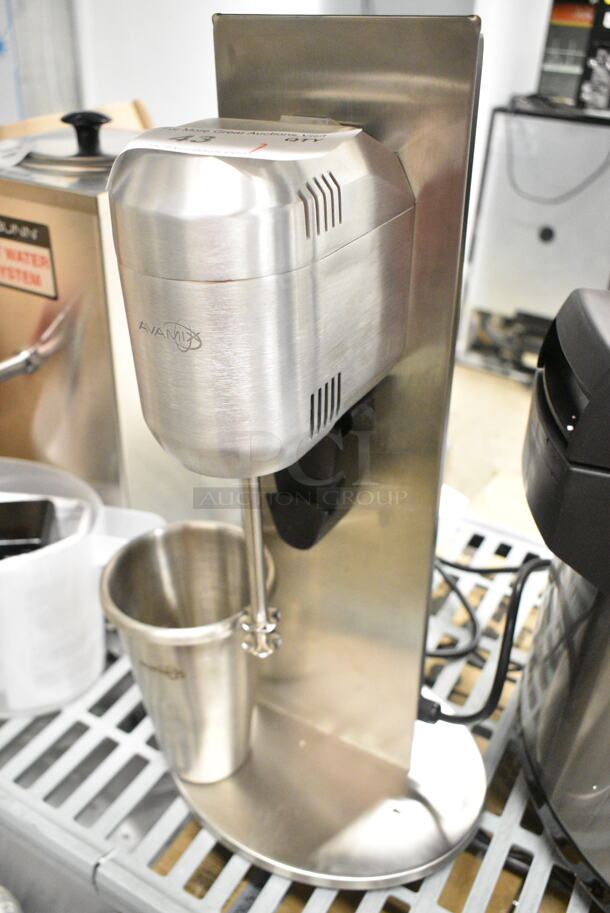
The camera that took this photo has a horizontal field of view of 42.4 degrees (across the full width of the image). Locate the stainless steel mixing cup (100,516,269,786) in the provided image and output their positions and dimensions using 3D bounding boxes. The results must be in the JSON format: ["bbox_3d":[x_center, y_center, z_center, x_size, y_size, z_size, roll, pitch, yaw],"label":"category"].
[{"bbox_3d":[-0.075,0.149,0.561,0.112,0.178,0.112,0,36,0],"label":"stainless steel mixing cup"}]

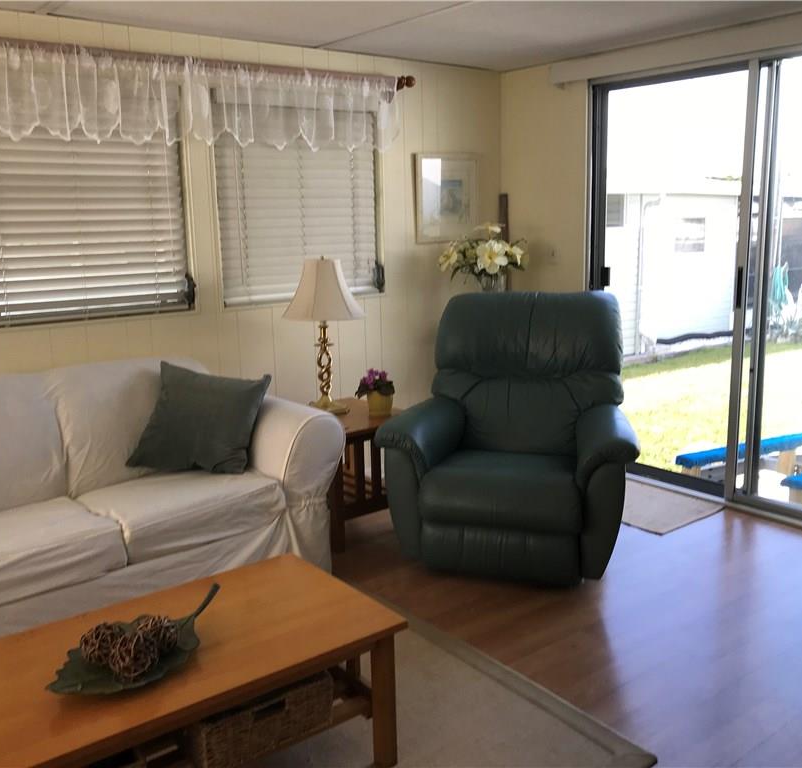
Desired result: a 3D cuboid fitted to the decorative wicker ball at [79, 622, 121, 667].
[{"bbox_3d":[-0.672,0.584,1.857,0.107,0.107,0.107,-1,11,0],"label":"decorative wicker ball"}]

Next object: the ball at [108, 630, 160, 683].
[{"bbox_3d":[-0.578,0.590,1.793,0.117,0.117,0.117,-1,11,0],"label":"ball"}]

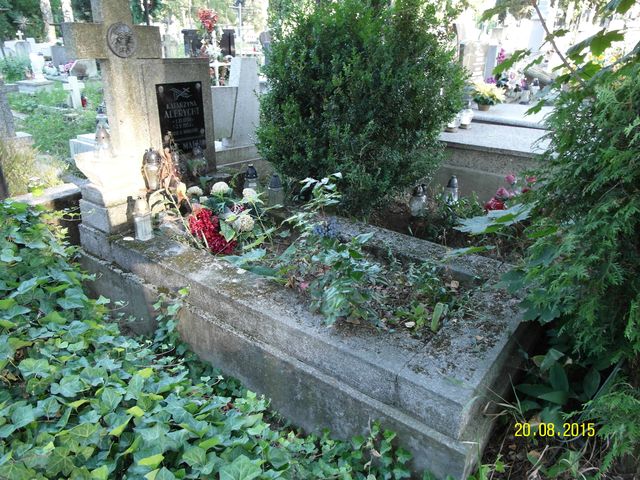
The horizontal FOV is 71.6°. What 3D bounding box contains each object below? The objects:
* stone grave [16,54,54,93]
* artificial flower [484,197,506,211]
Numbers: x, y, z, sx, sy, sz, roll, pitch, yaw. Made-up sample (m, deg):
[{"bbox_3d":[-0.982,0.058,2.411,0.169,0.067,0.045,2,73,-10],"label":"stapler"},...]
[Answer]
[{"bbox_3d":[-7.554,-4.442,11.802,0.750,0.950,0.700,17,28,34],"label":"stone grave"},{"bbox_3d":[1.284,-0.263,3.245,0.130,0.100,0.140,17,28,34],"label":"artificial flower"}]

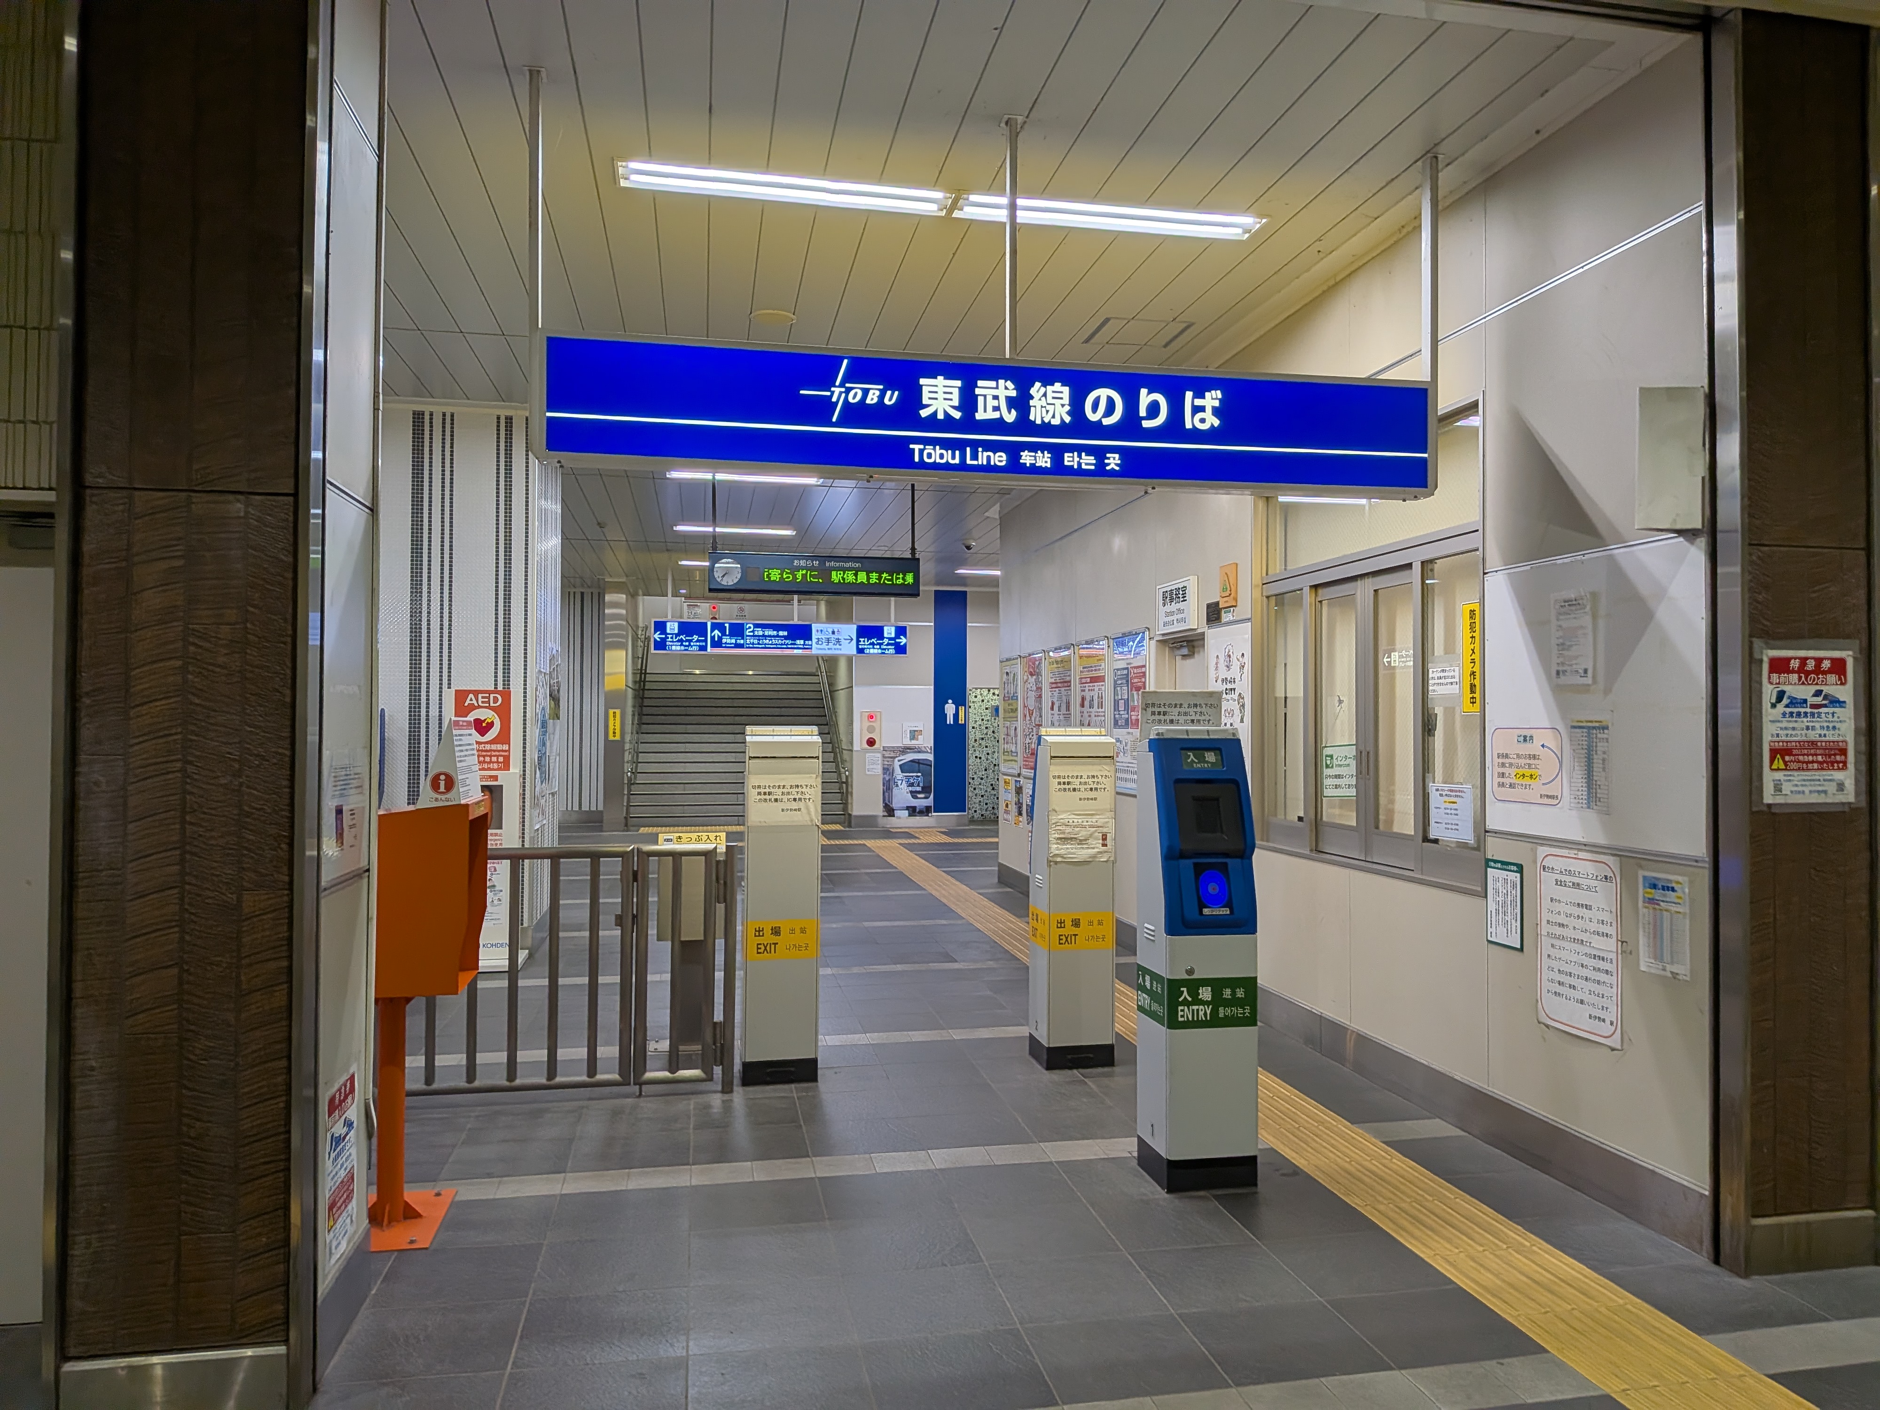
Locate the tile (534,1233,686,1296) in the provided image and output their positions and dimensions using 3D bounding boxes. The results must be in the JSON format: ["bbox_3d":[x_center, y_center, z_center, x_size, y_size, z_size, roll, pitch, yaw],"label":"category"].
[{"bbox_3d":[-0.918,1.586,3.686,0.407,0.015,0.394,0,-1,-11],"label":"tile"}]

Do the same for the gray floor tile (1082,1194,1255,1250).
[{"bbox_3d":[0.706,1.593,3.987,0.408,0.012,0.397,0,-1,-10],"label":"gray floor tile"}]

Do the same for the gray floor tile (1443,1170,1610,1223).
[{"bbox_3d":[1.888,1.593,4.218,0.355,0.015,0.400,0,-1,-11],"label":"gray floor tile"}]

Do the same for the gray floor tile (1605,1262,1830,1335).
[{"bbox_3d":[2.053,1.580,3.457,0.400,0.015,0.394,0,-1,-11],"label":"gray floor tile"}]

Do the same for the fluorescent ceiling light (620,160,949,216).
[{"bbox_3d":[-0.570,-1.957,4.963,1.262,0.060,0.233,0,-1,-10],"label":"fluorescent ceiling light"}]

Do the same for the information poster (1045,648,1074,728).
[{"bbox_3d":[0.956,0.077,10.504,0.030,1.097,0.825,0,-1,-10],"label":"information poster"}]

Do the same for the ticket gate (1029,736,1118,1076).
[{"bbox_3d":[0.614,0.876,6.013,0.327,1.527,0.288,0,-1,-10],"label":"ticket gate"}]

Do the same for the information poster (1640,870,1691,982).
[{"bbox_3d":[2.188,0.668,3.947,0.010,0.308,0.205,0,-1,-10],"label":"information poster"}]

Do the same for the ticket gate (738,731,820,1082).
[{"bbox_3d":[-0.700,0.855,5.693,0.322,1.515,0.302,0,-1,-10],"label":"ticket gate"}]

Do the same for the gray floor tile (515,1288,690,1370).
[{"bbox_3d":[-0.847,1.578,3.304,0.408,0.012,0.397,0,-1,-10],"label":"gray floor tile"}]

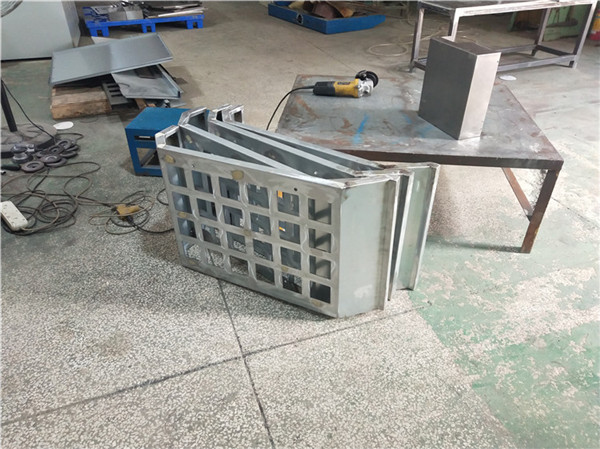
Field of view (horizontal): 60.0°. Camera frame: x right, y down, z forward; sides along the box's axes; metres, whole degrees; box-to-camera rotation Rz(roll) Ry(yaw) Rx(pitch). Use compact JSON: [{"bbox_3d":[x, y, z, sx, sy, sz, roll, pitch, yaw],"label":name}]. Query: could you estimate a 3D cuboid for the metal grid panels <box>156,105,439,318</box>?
[{"bbox_3d":[-0.026,-0.070,2.059,1.040,0.553,0.479,15,36,21],"label":"metal grid panels"}]

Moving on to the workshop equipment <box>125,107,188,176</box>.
[{"bbox_3d":[-0.696,-0.448,2.866,0.374,0.286,0.292,4,34,6],"label":"workshop equipment"}]

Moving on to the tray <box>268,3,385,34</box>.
[{"bbox_3d":[0.273,-2.381,5.899,0.722,0.139,1.101,-18,38,-25],"label":"tray"}]

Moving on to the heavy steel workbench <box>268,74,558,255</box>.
[{"bbox_3d":[0.495,-0.349,2.571,1.128,0.447,0.928,3,34,5],"label":"heavy steel workbench"}]

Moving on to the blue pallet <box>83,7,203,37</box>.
[{"bbox_3d":[-1.719,-2.330,5.819,1.203,0.143,0.843,-9,35,-13],"label":"blue pallet"}]

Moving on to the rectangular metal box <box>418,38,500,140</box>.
[{"bbox_3d":[0.663,-0.583,2.204,0.113,0.348,0.304,-12,35,-19],"label":"rectangular metal box"}]

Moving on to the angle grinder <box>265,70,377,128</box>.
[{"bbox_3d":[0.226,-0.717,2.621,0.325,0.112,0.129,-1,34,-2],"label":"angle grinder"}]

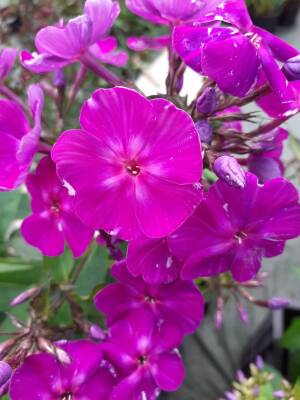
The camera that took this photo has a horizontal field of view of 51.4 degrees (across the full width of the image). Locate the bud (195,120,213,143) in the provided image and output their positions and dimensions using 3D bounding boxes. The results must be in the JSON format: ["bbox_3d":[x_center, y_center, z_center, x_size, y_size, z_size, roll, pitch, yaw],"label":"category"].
[{"bbox_3d":[0.018,-0.022,0.104,0.006,0.009,0.006,0,53,0],"label":"bud"}]

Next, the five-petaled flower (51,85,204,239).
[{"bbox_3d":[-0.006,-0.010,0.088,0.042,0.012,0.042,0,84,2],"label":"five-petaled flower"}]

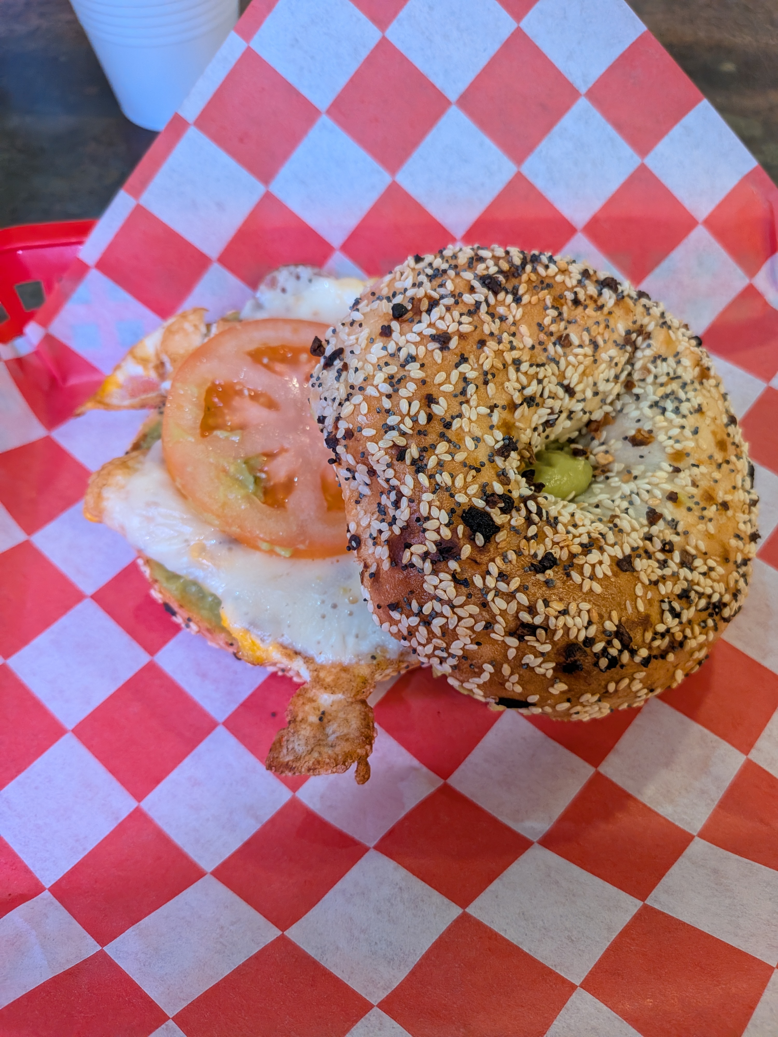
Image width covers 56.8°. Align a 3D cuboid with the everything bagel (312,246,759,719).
[{"bbox_3d":[0.039,-0.014,0.168,0.115,0.040,0.112,7,65,-16],"label":"everything bagel"}]

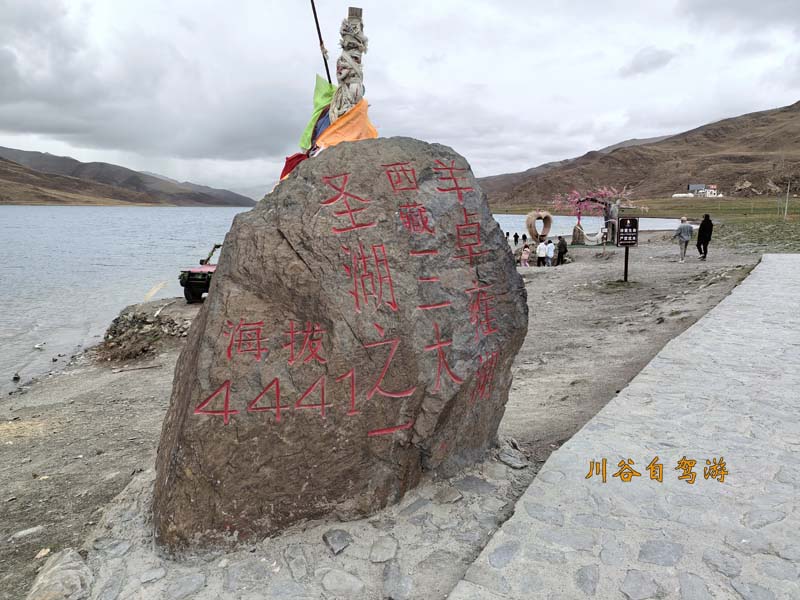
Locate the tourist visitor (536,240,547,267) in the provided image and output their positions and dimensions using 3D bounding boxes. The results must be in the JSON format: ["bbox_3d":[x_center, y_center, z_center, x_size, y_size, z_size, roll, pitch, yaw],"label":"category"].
[{"bbox_3d":[7.823,-2.497,34.626,0.500,1.660,0.340,2,9,11],"label":"tourist visitor"}]

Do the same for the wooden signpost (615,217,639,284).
[{"bbox_3d":[6.298,-1.390,17.333,0.570,1.760,0.080,2,9,11],"label":"wooden signpost"}]

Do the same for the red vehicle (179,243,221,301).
[{"bbox_3d":[-5.761,-0.990,20.600,1.450,1.740,2.800,2,9,14],"label":"red vehicle"}]

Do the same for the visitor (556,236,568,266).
[{"bbox_3d":[8.984,-2.671,34.629,0.420,1.700,0.500,8,12,41],"label":"visitor"}]

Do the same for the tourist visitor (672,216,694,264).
[{"bbox_3d":[10.722,-2.270,23.730,0.620,1.720,0.480,-3,9,-17],"label":"tourist visitor"}]

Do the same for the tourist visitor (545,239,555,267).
[{"bbox_3d":[8.266,-2.474,34.625,0.470,1.650,0.340,1,9,9],"label":"tourist visitor"}]

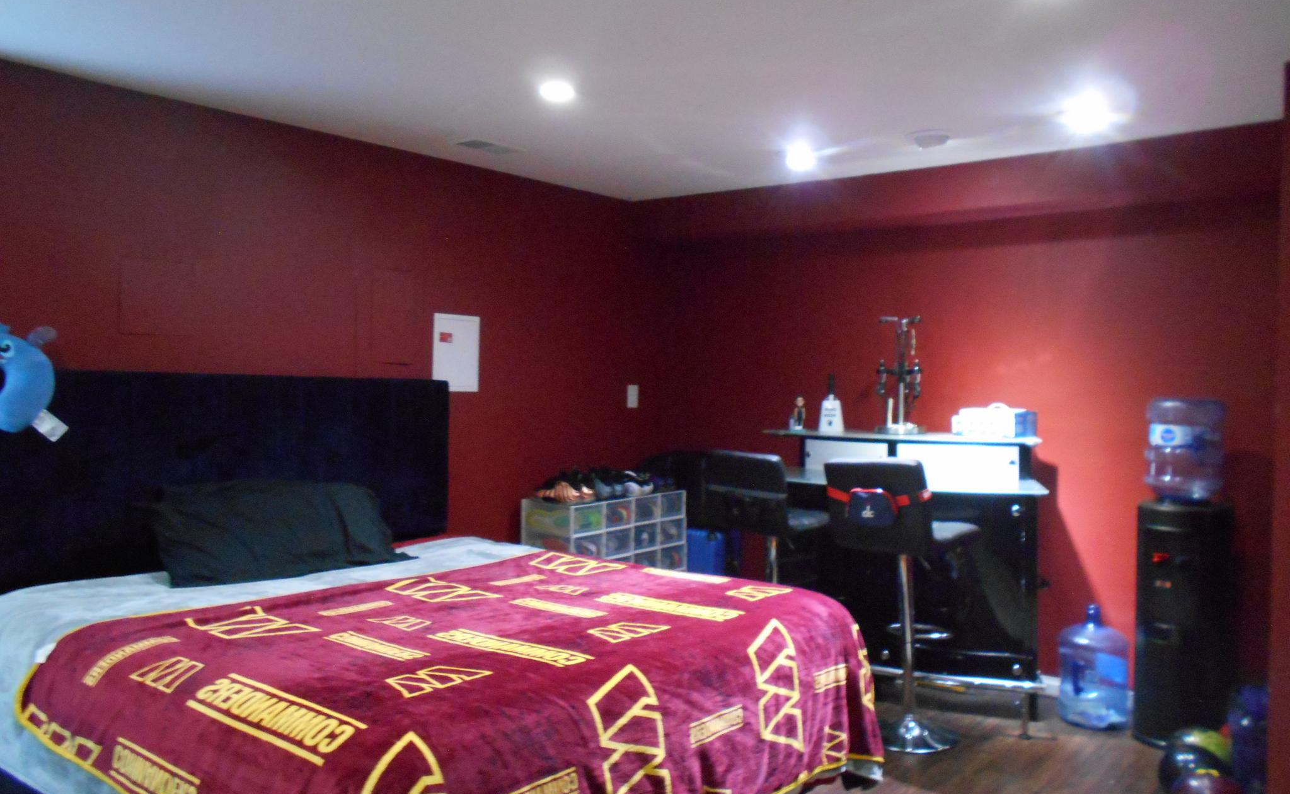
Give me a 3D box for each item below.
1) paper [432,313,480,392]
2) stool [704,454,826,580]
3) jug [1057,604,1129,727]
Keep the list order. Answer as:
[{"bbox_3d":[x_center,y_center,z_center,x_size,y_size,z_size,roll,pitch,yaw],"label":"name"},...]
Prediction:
[{"bbox_3d":[-0.884,-0.206,4.601,0.025,0.360,0.273,2,1,40],"label":"paper"},{"bbox_3d":[0.546,0.789,4.206,0.410,1.102,0.430,2,1,44],"label":"stool"},{"bbox_3d":[1.896,1.111,4.098,0.268,0.495,0.268,2,1,40],"label":"jug"}]

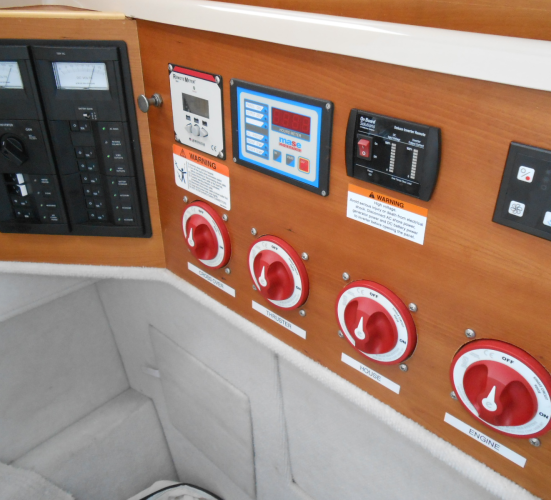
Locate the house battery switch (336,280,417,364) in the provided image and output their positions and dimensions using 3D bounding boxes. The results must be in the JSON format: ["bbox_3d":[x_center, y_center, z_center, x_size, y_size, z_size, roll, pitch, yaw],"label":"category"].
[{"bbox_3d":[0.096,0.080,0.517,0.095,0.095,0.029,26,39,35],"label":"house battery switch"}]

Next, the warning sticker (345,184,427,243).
[{"bbox_3d":[0.101,-0.033,0.465,0.083,0.035,0.002,26,39,35],"label":"warning sticker"}]

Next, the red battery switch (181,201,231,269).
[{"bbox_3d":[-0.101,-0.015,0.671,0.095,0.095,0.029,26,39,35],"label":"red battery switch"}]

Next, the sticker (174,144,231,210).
[{"bbox_3d":[-0.096,-0.093,0.640,0.109,0.058,0.002,26,39,35],"label":"sticker"}]

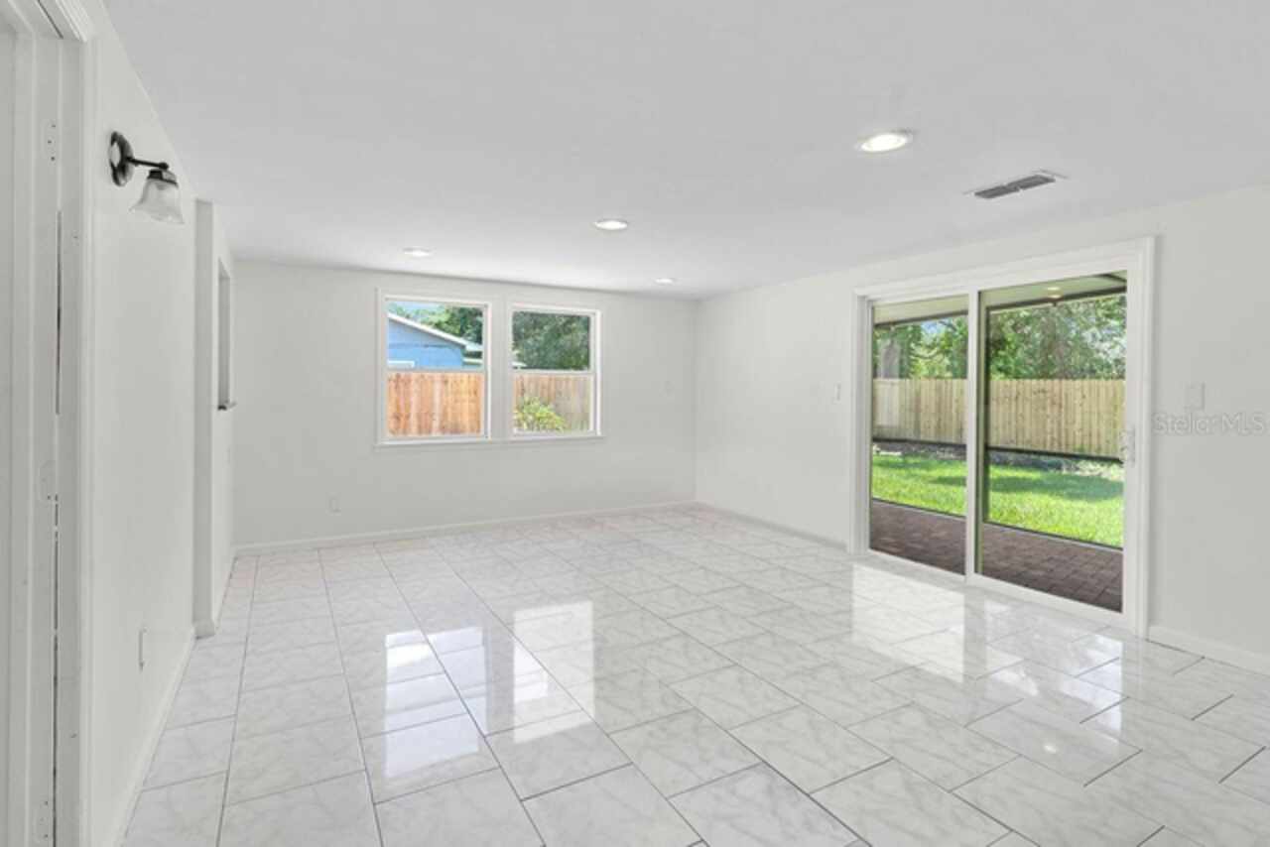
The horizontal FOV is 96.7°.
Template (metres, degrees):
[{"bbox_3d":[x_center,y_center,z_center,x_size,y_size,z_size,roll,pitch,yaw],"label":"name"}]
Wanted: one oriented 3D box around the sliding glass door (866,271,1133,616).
[{"bbox_3d":[2.292,0.069,3.831,0.080,1.930,1.670,-1,2,-32],"label":"sliding glass door"}]

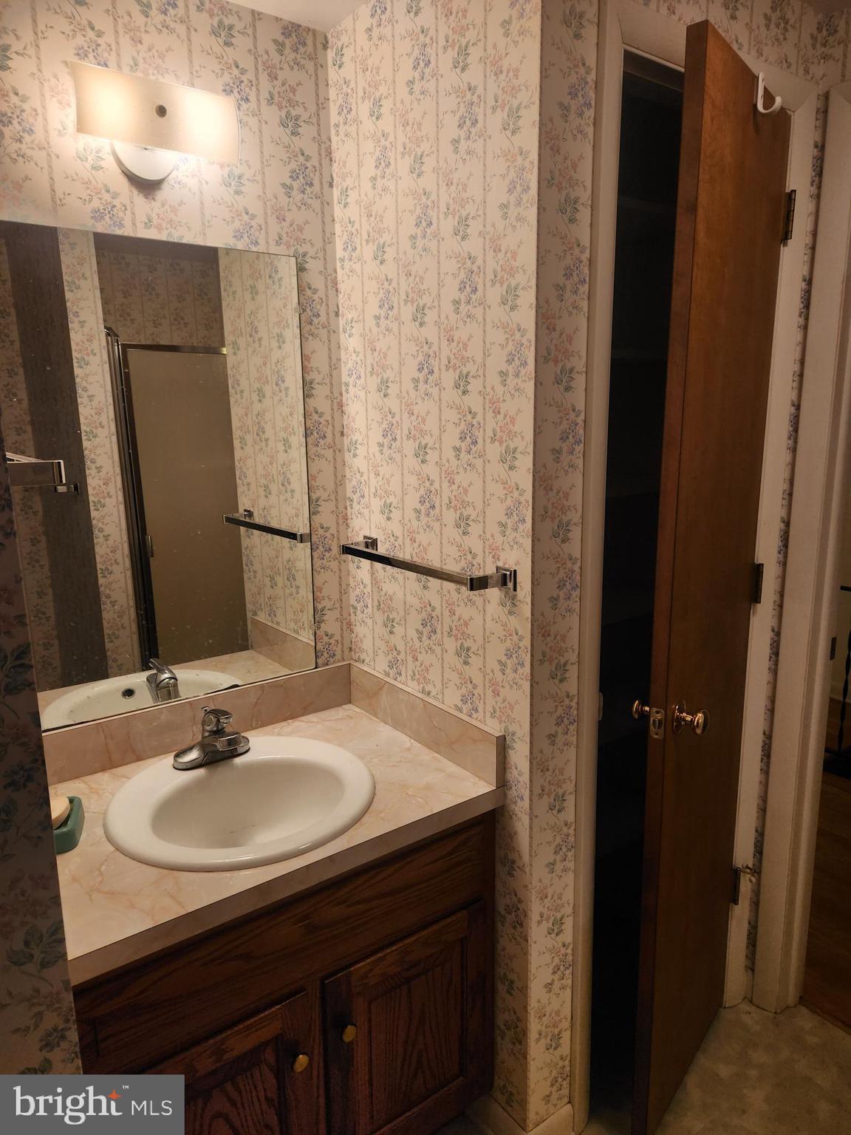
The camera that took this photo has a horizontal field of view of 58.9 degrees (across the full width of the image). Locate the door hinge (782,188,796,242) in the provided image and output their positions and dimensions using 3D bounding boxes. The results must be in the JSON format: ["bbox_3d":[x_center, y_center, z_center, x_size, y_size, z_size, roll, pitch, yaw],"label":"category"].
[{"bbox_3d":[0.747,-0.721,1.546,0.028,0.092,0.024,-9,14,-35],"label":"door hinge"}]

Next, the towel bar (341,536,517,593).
[{"bbox_3d":[-0.026,-0.008,1.496,0.088,0.043,0.508,-9,14,-35],"label":"towel bar"}]

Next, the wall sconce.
[{"bbox_3d":[-0.484,-0.771,1.345,0.280,0.146,0.117,-9,14,-35],"label":"wall sconce"}]

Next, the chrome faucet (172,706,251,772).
[{"bbox_3d":[-0.408,0.334,1.491,0.155,0.124,0.146,-9,14,-35],"label":"chrome faucet"}]

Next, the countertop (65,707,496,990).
[{"bbox_3d":[-0.324,0.440,1.425,0.768,0.041,0.546,-9,14,-35],"label":"countertop"}]

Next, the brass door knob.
[{"bbox_3d":[0.489,0.278,1.371,0.055,0.062,0.062,8,15,38],"label":"brass door knob"}]

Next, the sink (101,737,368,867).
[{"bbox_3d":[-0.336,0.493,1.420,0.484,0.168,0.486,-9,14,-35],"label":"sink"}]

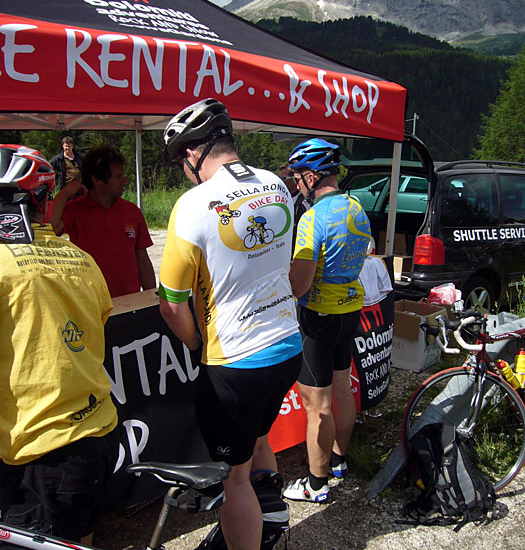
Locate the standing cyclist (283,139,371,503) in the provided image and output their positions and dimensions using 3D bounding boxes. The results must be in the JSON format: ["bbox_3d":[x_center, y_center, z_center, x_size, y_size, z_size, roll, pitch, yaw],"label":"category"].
[{"bbox_3d":[0.283,0.258,2.814,0.455,1.802,0.475,11,16,37],"label":"standing cyclist"}]

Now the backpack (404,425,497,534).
[{"bbox_3d":[0.915,0.959,2.785,0.267,0.465,0.327,-1,8,43],"label":"backpack"}]

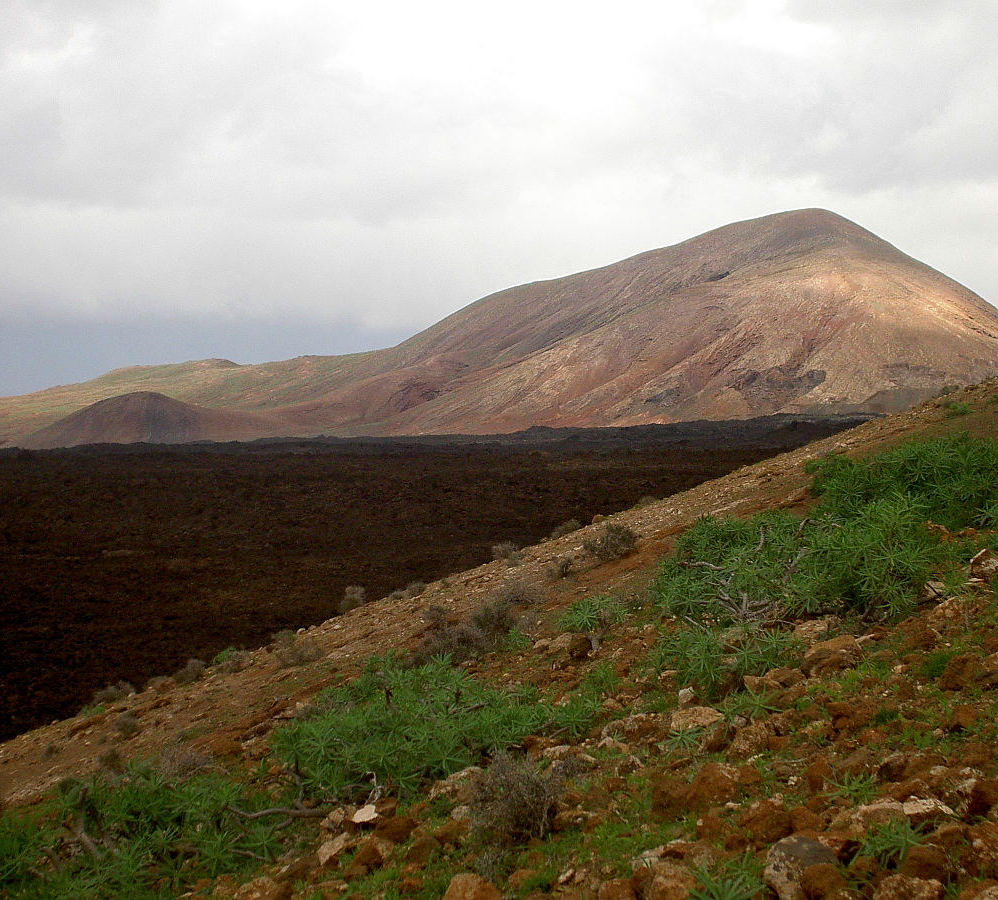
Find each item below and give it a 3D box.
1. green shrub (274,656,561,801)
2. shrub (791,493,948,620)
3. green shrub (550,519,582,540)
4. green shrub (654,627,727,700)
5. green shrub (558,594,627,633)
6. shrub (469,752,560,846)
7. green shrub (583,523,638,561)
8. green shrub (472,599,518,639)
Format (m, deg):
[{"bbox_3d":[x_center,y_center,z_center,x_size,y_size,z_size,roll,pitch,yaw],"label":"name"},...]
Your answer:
[{"bbox_3d":[-0.385,1.290,16.500,1.353,0.593,1.015,0,0,0],"label":"green shrub"},{"bbox_3d":[1.677,0.482,16.000,0.706,0.559,0.671,0,0,0],"label":"shrub"},{"bbox_3d":[0.733,0.877,39.000,0.353,0.236,0.318,0,0,0],"label":"green shrub"},{"bbox_3d":[0.834,0.930,15.400,0.322,0.305,0.290,0,0,0],"label":"green shrub"},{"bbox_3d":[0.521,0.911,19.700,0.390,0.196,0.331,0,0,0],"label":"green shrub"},{"bbox_3d":[0.057,1.285,13.000,0.331,0.316,0.298,0,0,0],"label":"shrub"},{"bbox_3d":[0.930,0.763,29.500,0.451,0.307,0.383,0,0,0],"label":"green shrub"},{"bbox_3d":[-0.030,1.134,23.800,0.310,0.255,0.294,0,0,0],"label":"green shrub"}]

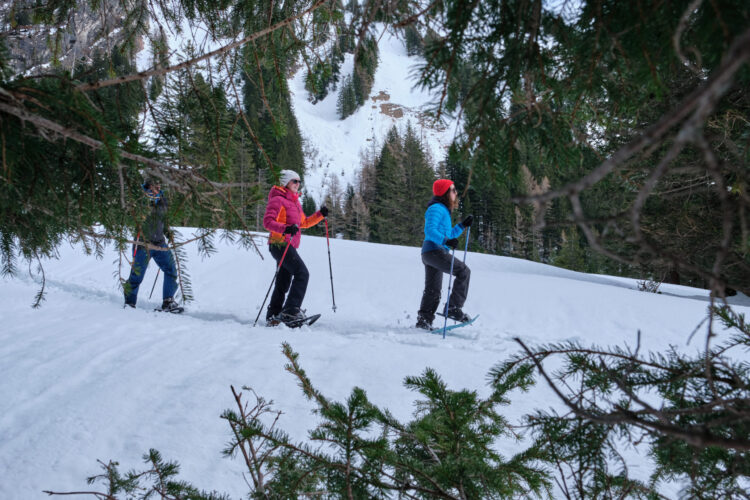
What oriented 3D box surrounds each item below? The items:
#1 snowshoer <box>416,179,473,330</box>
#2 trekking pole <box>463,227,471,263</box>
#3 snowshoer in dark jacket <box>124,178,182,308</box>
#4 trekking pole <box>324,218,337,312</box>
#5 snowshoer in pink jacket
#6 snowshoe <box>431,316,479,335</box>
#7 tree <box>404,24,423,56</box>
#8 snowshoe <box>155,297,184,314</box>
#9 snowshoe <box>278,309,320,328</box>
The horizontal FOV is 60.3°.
[{"bbox_3d":[0.743,0.048,6.900,0.600,1.610,0.500,0,-2,5],"label":"snowshoer"},{"bbox_3d":[0.970,0.203,7.080,0.060,1.150,0.060,8,-2,0],"label":"trekking pole"},{"bbox_3d":[-2.907,-0.071,8.400,0.700,1.720,0.540,-1,-2,36],"label":"snowshoer in dark jacket"},{"bbox_3d":[-0.504,0.104,7.070,0.060,1.150,0.060,-8,-2,0],"label":"trekking pole"},{"bbox_3d":[-0.873,-0.038,7.000,0.620,1.670,0.520,-1,-2,24],"label":"snowshoer in pink jacket"},{"bbox_3d":[0.848,0.769,6.800,0.560,0.120,0.210,-19,-3,4],"label":"snowshoe"},{"bbox_3d":[11.923,-65.191,200.000,5.500,10.500,5.500,0,-2,0],"label":"tree"},{"bbox_3d":[-2.635,0.752,8.300,0.540,0.120,0.210,-1,-2,42],"label":"snowshoe"},{"bbox_3d":[-0.824,0.734,6.870,0.560,0.130,0.210,-15,-9,29],"label":"snowshoe"}]

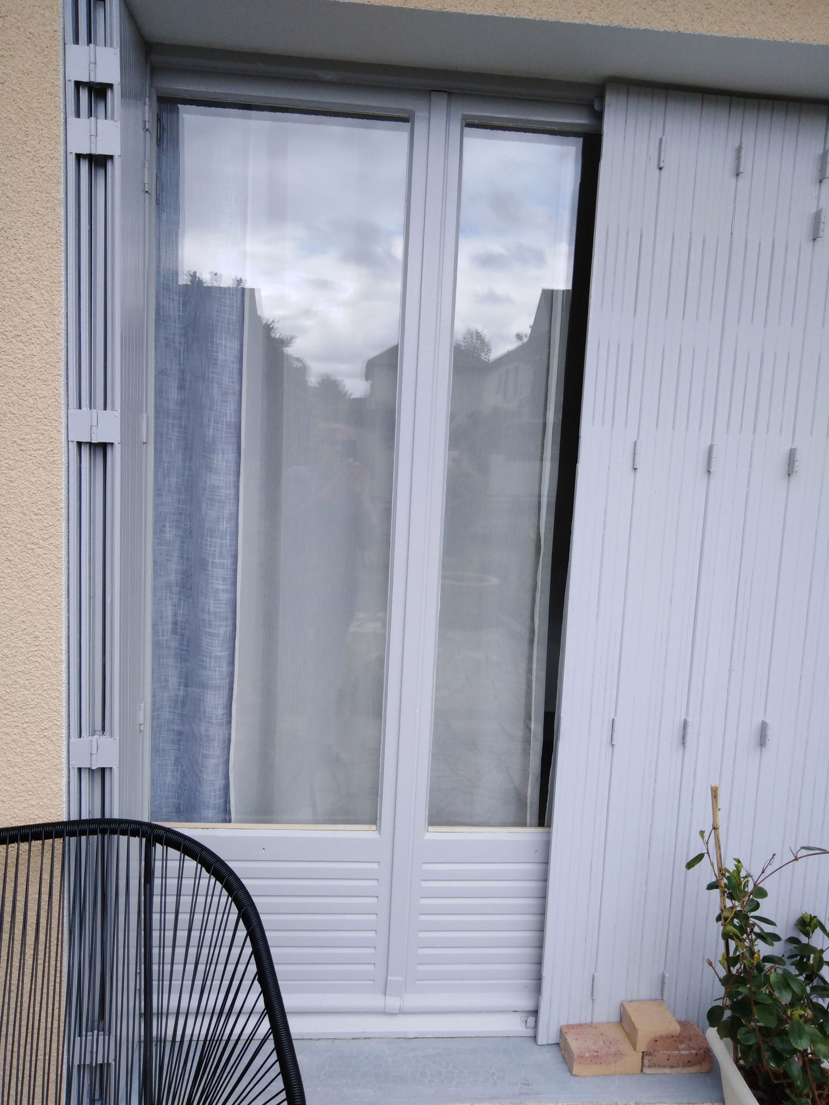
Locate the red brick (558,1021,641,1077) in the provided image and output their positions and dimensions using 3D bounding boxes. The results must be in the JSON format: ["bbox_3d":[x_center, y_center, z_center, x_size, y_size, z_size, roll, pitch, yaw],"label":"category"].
[{"bbox_3d":[0.450,1.194,2.001,0.169,0.057,0.106,2,7,-5],"label":"red brick"}]

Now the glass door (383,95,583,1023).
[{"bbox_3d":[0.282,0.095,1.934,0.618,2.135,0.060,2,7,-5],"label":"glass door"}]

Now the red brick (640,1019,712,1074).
[{"bbox_3d":[0.619,1.201,2.016,0.166,0.057,0.106,2,7,-5],"label":"red brick"}]

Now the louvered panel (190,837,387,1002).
[{"bbox_3d":[-0.360,0.874,1.985,0.582,0.437,0.040,2,7,-5],"label":"louvered panel"}]

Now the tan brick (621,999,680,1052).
[{"bbox_3d":[0.569,1.142,2.004,0.107,0.057,0.106,2,7,-5],"label":"tan brick"}]

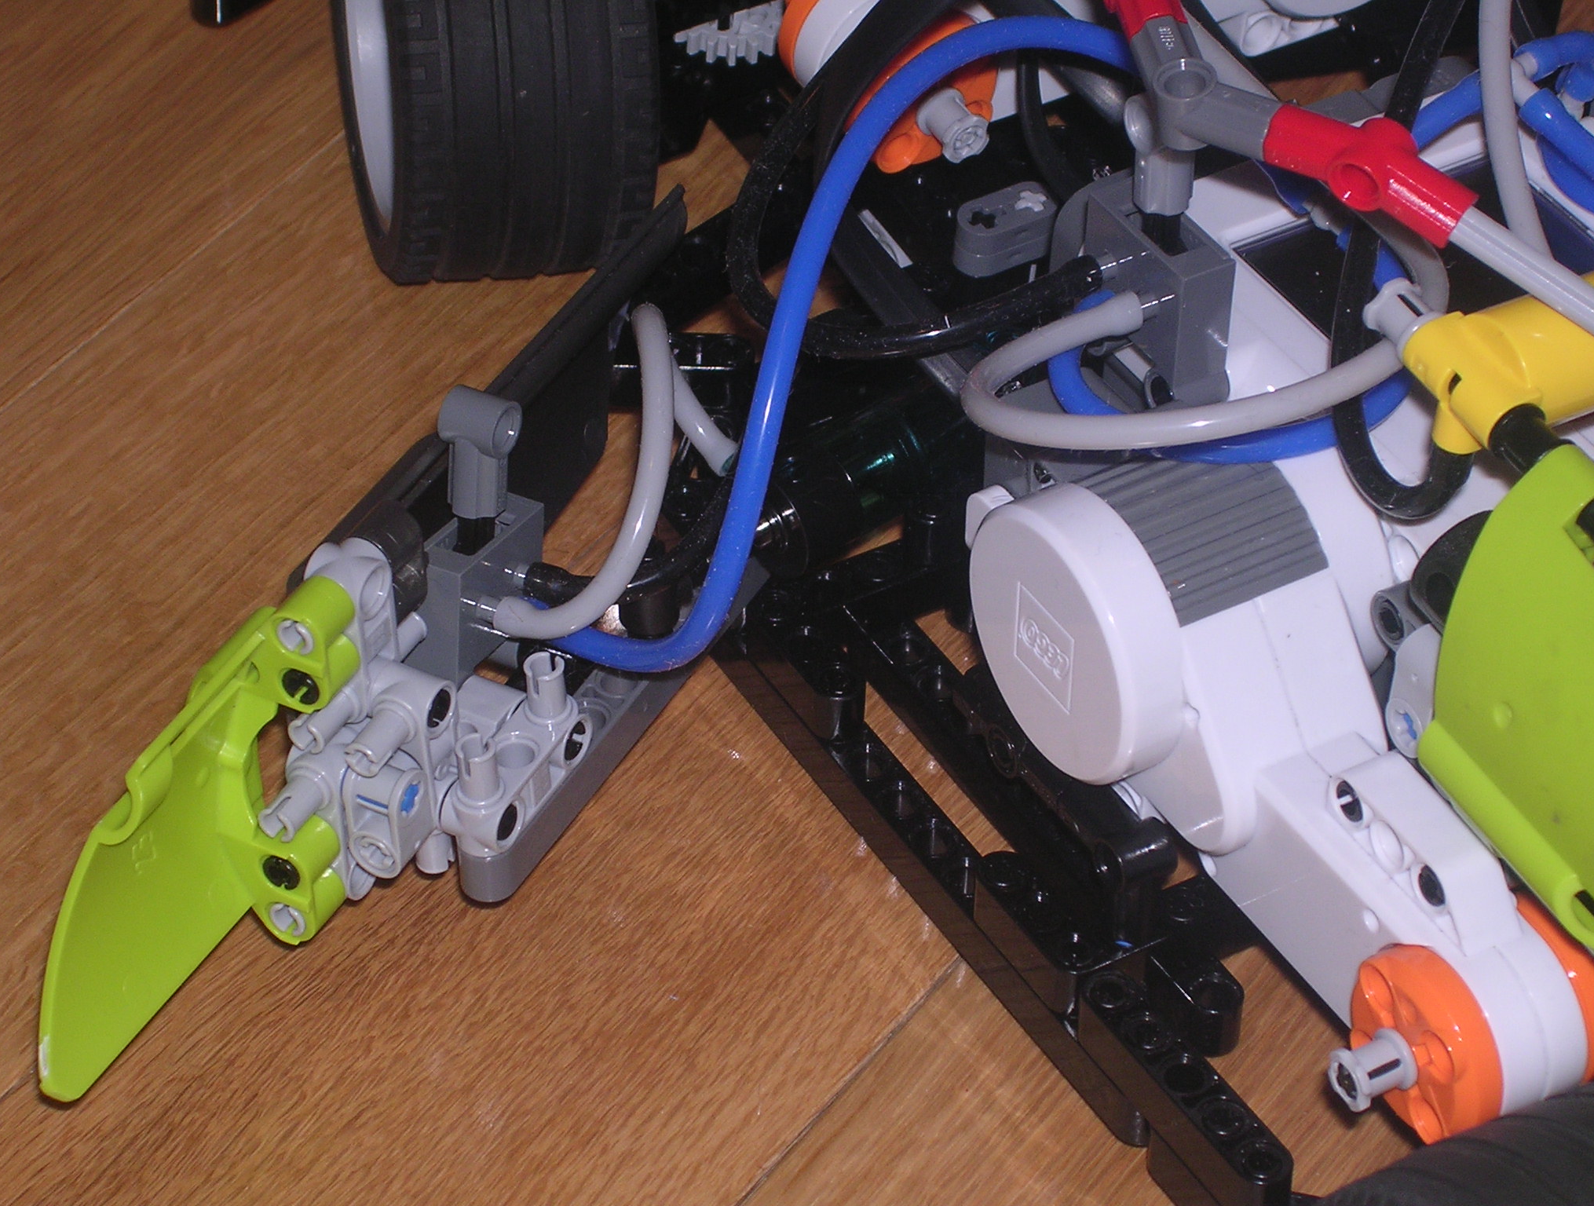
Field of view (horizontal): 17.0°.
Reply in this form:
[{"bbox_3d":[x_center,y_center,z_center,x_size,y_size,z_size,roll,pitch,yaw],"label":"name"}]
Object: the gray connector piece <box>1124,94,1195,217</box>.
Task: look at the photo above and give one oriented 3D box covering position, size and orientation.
[{"bbox_3d":[0.047,-0.059,0.681,0.008,0.016,0.007,-19,37,-26],"label":"gray connector piece"}]

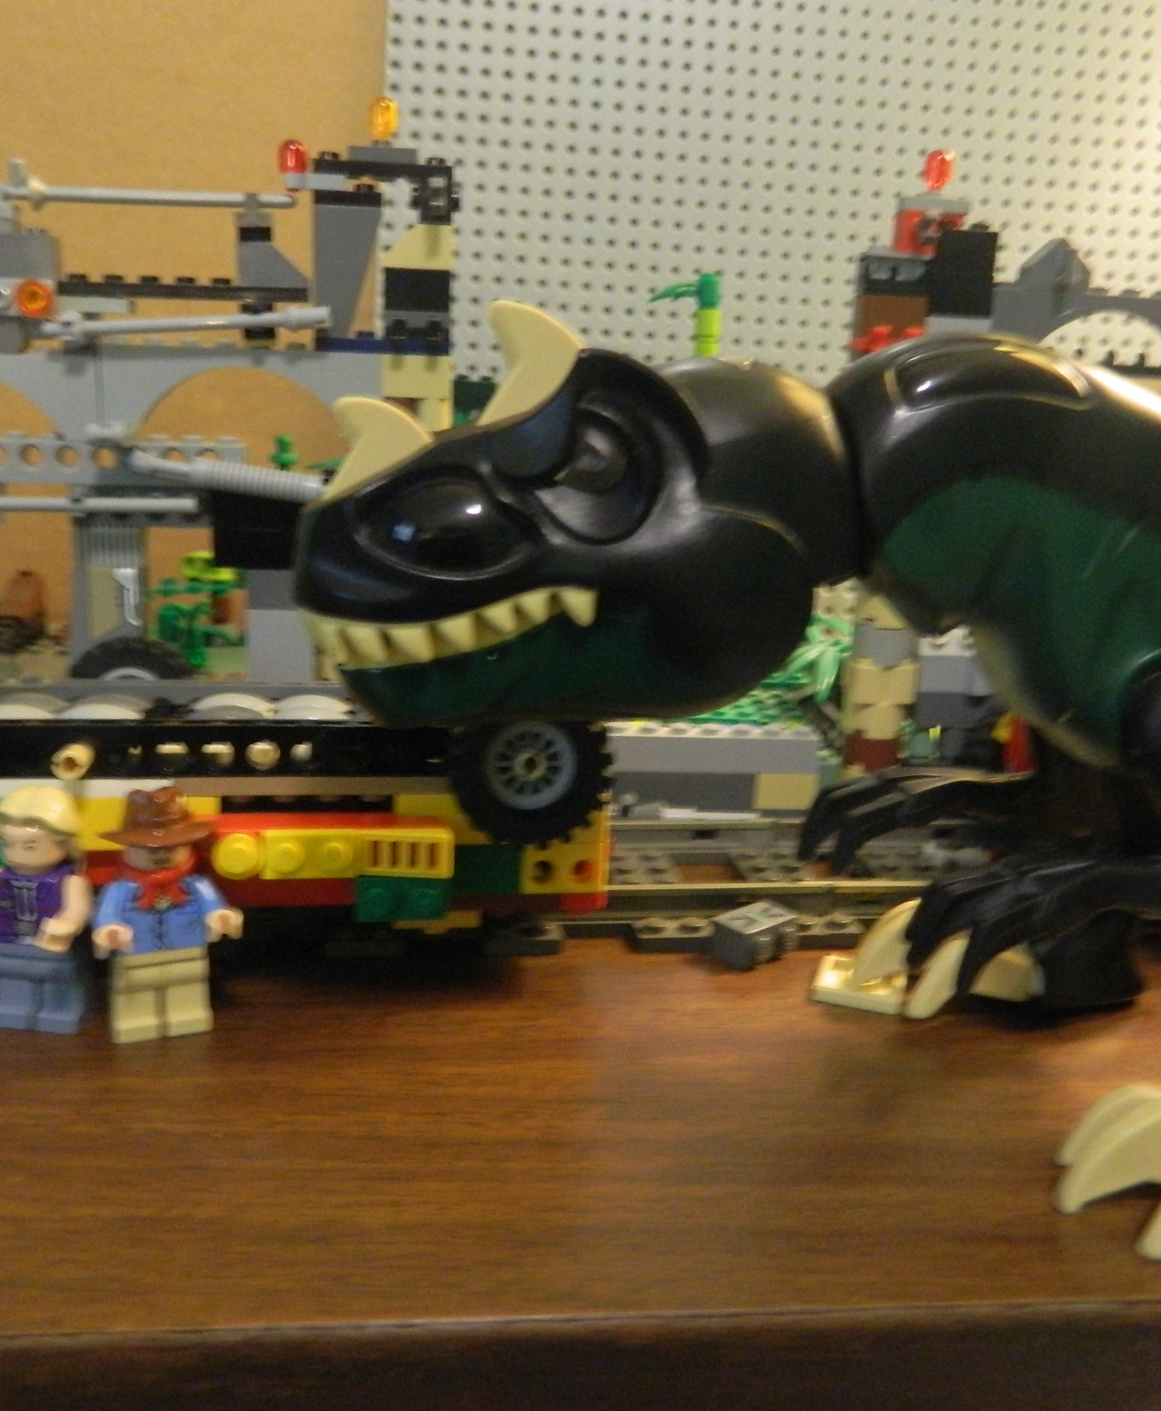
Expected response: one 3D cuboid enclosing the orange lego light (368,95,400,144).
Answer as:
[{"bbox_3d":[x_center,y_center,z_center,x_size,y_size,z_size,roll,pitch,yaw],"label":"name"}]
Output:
[{"bbox_3d":[-0.045,-0.135,0.314,0.006,0.010,0.006,0,15,-9],"label":"orange lego light"}]

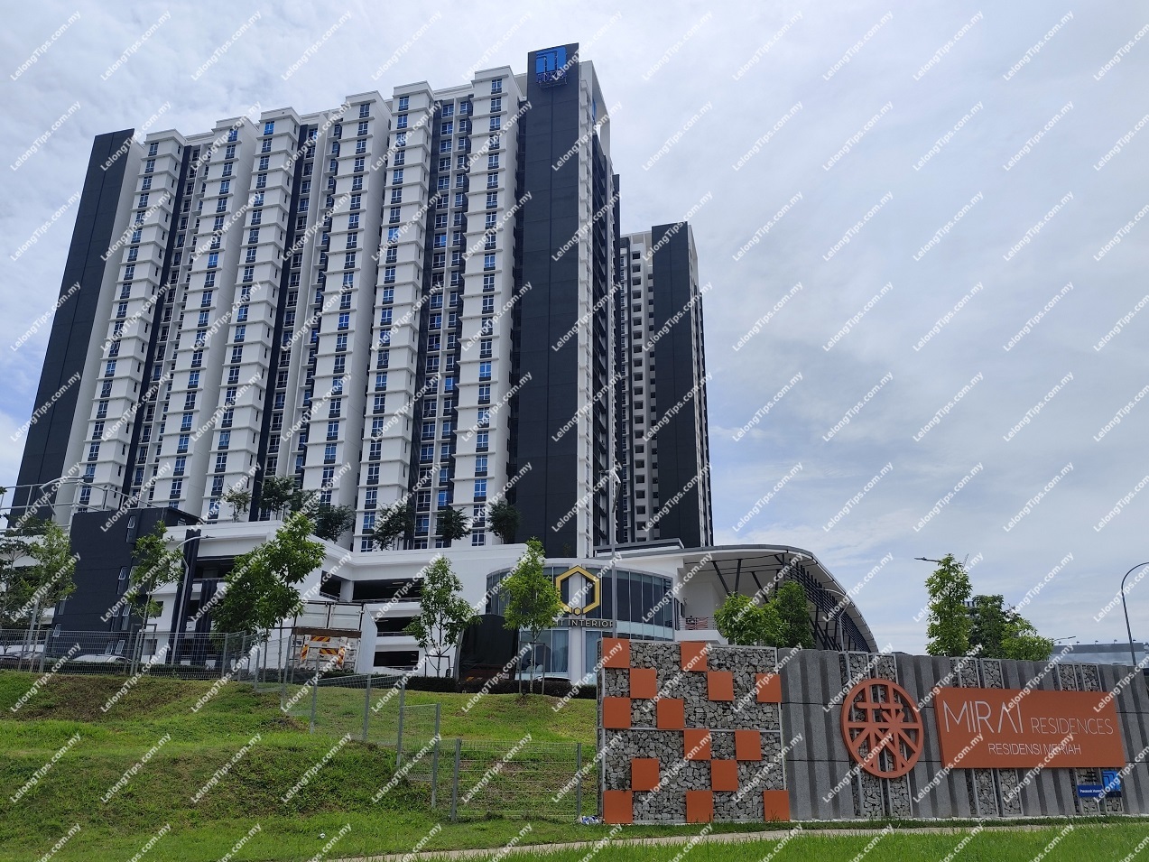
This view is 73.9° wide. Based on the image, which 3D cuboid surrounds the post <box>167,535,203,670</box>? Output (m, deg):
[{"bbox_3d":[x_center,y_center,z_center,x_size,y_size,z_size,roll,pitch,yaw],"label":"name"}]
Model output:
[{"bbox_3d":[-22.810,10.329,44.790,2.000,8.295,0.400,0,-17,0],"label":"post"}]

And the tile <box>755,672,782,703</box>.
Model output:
[{"bbox_3d":[3.560,4.698,13.952,0.490,0.490,0.050,5,-18,-15],"label":"tile"}]

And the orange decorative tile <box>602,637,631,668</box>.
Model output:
[{"bbox_3d":[0.743,3.880,13.339,0.490,0.490,0.050,5,-18,-15],"label":"orange decorative tile"}]

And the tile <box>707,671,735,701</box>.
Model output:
[{"bbox_3d":[2.614,4.582,13.787,0.485,0.485,0.050,5,-20,-12],"label":"tile"}]

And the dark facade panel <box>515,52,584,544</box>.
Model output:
[{"bbox_3d":[-2.850,-20.253,101.574,7.650,75.013,0.800,-4,-17,12],"label":"dark facade panel"}]

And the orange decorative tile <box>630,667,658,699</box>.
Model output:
[{"bbox_3d":[1.210,4.407,13.322,0.490,0.490,0.050,5,-18,-15],"label":"orange decorative tile"}]

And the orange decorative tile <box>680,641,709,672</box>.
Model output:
[{"bbox_3d":[2.153,4.055,13.717,0.490,0.490,0.050,5,-18,-15],"label":"orange decorative tile"}]

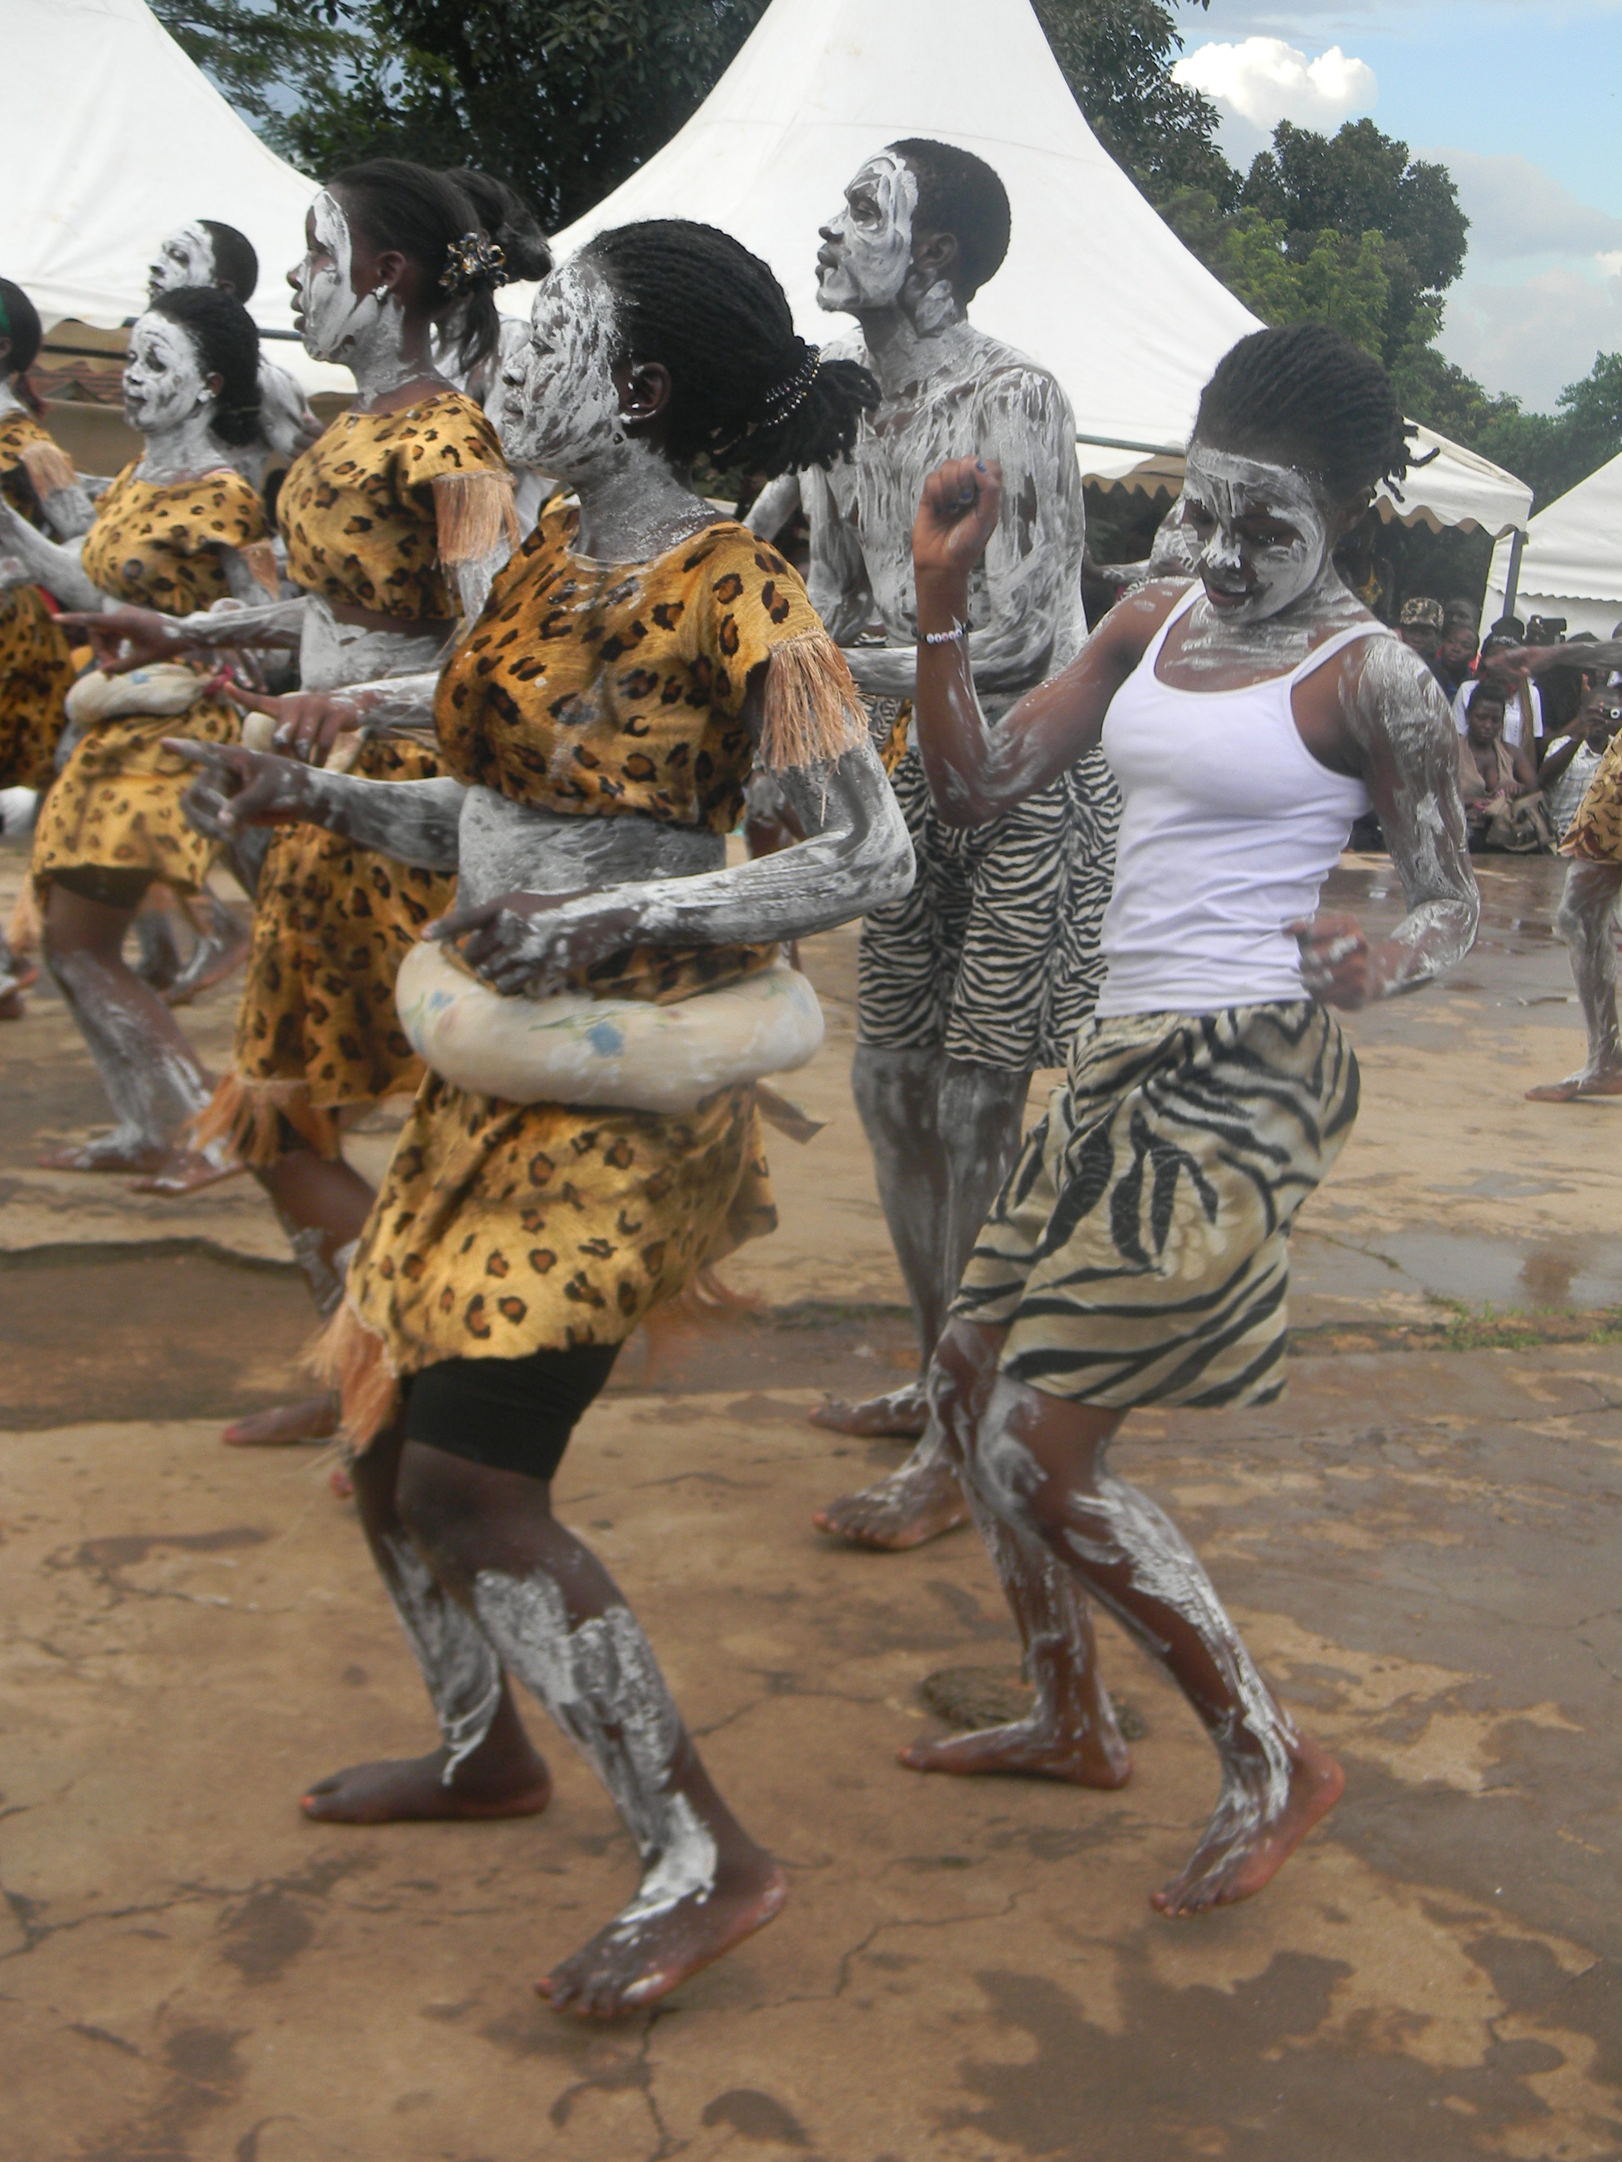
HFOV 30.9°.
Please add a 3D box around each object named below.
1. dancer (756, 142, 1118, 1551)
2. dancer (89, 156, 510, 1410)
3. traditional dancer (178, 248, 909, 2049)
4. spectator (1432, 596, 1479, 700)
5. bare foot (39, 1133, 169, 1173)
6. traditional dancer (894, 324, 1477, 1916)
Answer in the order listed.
[{"bbox_3d":[0.163,-0.302,3.725,0.450,1.700,0.500,-4,14,-40],"label":"dancer"},{"bbox_3d":[-0.621,-0.307,3.633,0.600,1.610,0.470,0,12,-25],"label":"dancer"},{"bbox_3d":[-0.218,0.011,2.526,0.640,1.480,0.530,-1,13,-29],"label":"traditional dancer"},{"bbox_3d":[2.854,-1.567,13.314,0.450,1.200,0.450,8,11,14],"label":"spectator"},{"bbox_3d":[-1.242,0.123,5.188,0.240,0.070,0.090,3,11,-10],"label":"bare foot"},{"bbox_3d":[0.333,0.024,2.758,0.520,1.460,0.560,-5,15,-43],"label":"traditional dancer"}]

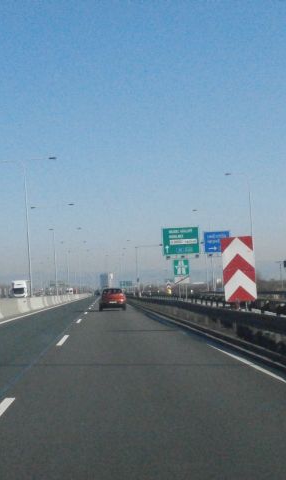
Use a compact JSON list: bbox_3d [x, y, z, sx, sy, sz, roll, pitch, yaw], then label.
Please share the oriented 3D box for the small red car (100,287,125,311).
[{"bbox_3d":[-2.055,3.905,69.231,1.690,1.460,4.000,-3,-3,-2],"label":"small red car"}]

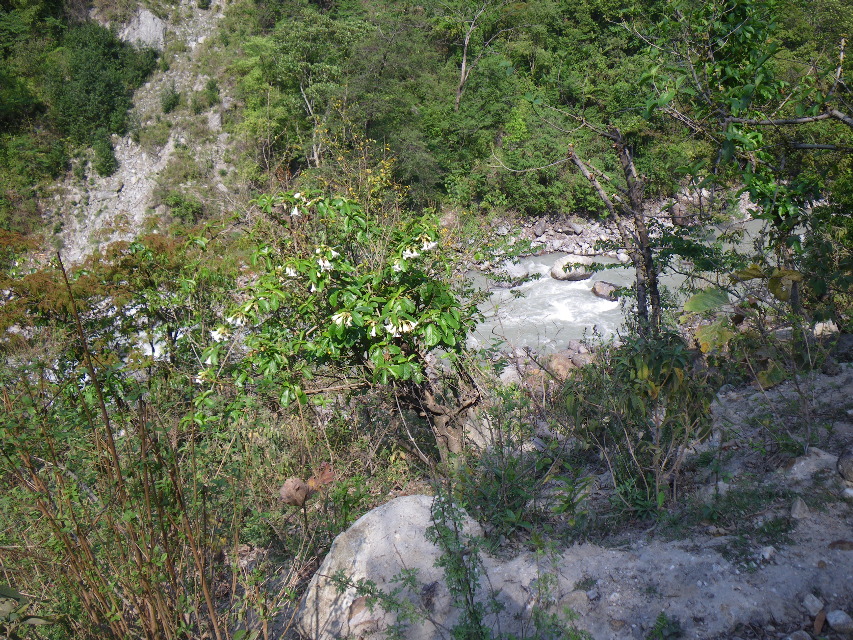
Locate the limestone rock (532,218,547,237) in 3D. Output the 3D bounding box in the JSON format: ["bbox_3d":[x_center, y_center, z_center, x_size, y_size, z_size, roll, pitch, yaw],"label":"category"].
[{"bbox_3d":[6.877,-5.630,42.000,0.850,1.000,0.850,0,16,0],"label":"limestone rock"}]

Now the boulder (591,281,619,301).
[{"bbox_3d":[7.652,-1.261,29.500,1.300,0.750,1.000,0,16,0],"label":"boulder"}]

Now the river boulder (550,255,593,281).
[{"bbox_3d":[6.934,-2.510,33.000,2.000,1.100,1.500,0,16,0],"label":"river boulder"}]

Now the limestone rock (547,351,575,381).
[{"bbox_3d":[3.786,1.286,19.500,0.800,0.720,0.750,0,16,0],"label":"limestone rock"}]

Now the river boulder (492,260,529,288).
[{"bbox_3d":[3.895,-2.110,32.000,1.650,1.050,1.500,0,16,0],"label":"river boulder"}]

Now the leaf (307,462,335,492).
[{"bbox_3d":[-0.499,0.742,3.250,0.130,0.130,0.070,0,16,0],"label":"leaf"}]

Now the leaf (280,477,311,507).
[{"bbox_3d":[-0.612,0.795,3.200,0.140,0.125,0.090,0,16,0],"label":"leaf"}]

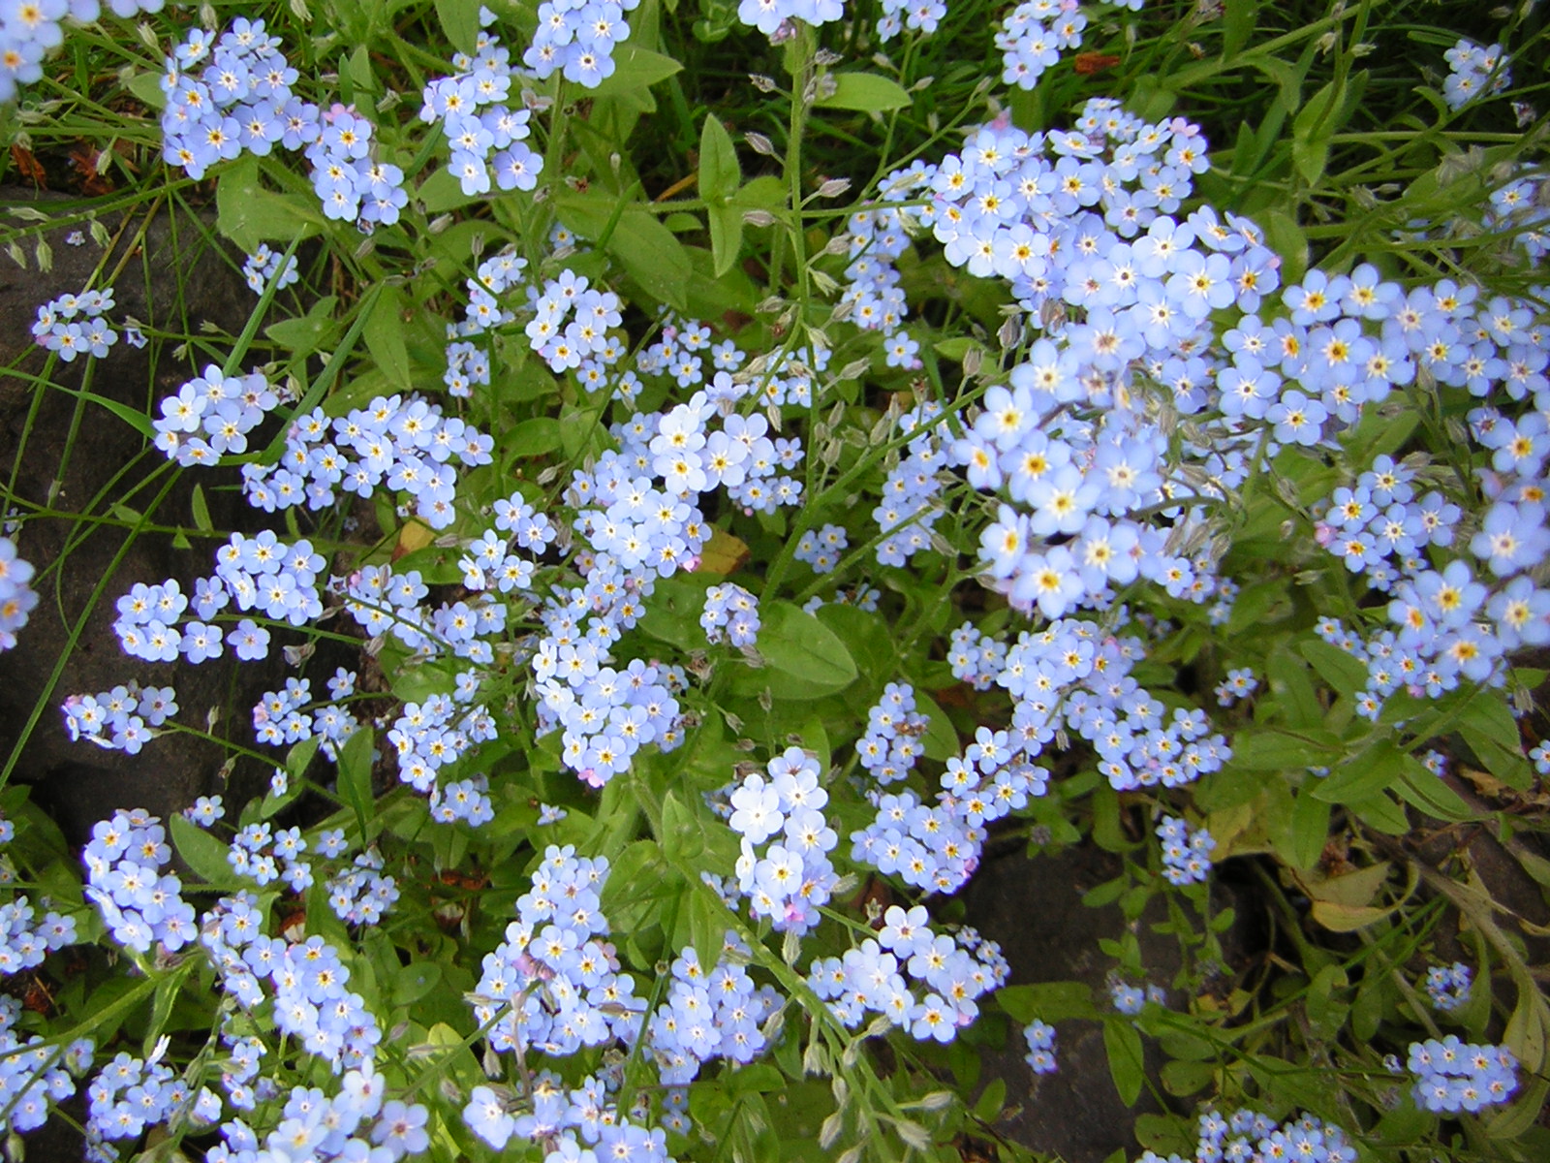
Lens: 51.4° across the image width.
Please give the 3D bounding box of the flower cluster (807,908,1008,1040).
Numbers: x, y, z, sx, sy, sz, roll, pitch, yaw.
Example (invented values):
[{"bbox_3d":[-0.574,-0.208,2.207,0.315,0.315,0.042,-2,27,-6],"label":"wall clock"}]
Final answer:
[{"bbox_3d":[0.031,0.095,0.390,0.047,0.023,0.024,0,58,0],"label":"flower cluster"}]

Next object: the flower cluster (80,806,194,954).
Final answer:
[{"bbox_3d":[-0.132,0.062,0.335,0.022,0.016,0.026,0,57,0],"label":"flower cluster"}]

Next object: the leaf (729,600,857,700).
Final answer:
[{"bbox_3d":[0.007,0.022,0.485,0.041,0.008,0.026,21,72,8],"label":"leaf"}]

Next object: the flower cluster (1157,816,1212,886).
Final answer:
[{"bbox_3d":[0.127,0.083,0.500,0.018,0.016,0.017,0,58,0],"label":"flower cluster"}]

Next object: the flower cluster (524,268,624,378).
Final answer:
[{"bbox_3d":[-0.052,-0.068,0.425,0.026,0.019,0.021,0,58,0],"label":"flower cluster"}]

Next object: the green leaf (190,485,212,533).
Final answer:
[{"bbox_3d":[-0.142,-0.018,0.400,0.005,0.003,0.014,-25,68,13],"label":"green leaf"}]

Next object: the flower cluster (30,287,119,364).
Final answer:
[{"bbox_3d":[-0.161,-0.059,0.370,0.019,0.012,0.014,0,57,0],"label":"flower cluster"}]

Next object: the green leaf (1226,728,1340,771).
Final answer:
[{"bbox_3d":[0.145,0.049,0.460,0.031,0.005,0.011,-6,75,4],"label":"green leaf"}]

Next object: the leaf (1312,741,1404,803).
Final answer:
[{"bbox_3d":[0.159,0.052,0.440,0.028,0.005,0.011,-29,66,0],"label":"leaf"}]

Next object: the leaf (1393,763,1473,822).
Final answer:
[{"bbox_3d":[0.208,0.067,0.510,0.027,0.005,0.011,37,80,23],"label":"leaf"}]

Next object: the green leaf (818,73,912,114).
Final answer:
[{"bbox_3d":[0.028,-0.154,0.510,0.031,0.006,0.013,-2,80,1],"label":"green leaf"}]

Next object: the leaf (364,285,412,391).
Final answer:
[{"bbox_3d":[-0.119,-0.077,0.510,0.013,0.007,0.036,-11,77,-10],"label":"leaf"}]

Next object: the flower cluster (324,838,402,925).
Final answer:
[{"bbox_3d":[-0.113,0.082,0.440,0.021,0.014,0.021,0,57,0],"label":"flower cluster"}]

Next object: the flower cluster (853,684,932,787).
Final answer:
[{"bbox_3d":[0.033,0.043,0.455,0.021,0.019,0.023,0,58,0],"label":"flower cluster"}]

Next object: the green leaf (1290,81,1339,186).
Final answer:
[{"bbox_3d":[0.161,-0.134,0.480,0.013,0.008,0.032,11,68,4],"label":"green leaf"}]

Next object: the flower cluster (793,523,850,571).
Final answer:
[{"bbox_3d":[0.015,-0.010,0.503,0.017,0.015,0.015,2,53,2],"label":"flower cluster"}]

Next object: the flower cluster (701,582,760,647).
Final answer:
[{"bbox_3d":[-0.012,0.009,0.430,0.015,0.012,0.014,0,57,0],"label":"flower cluster"}]

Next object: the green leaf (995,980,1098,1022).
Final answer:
[{"bbox_3d":[0.090,0.138,0.530,0.034,0.007,0.012,10,66,10],"label":"green leaf"}]

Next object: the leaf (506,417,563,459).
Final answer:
[{"bbox_3d":[-0.076,-0.045,0.510,0.022,0.004,0.011,-37,80,-13],"label":"leaf"}]

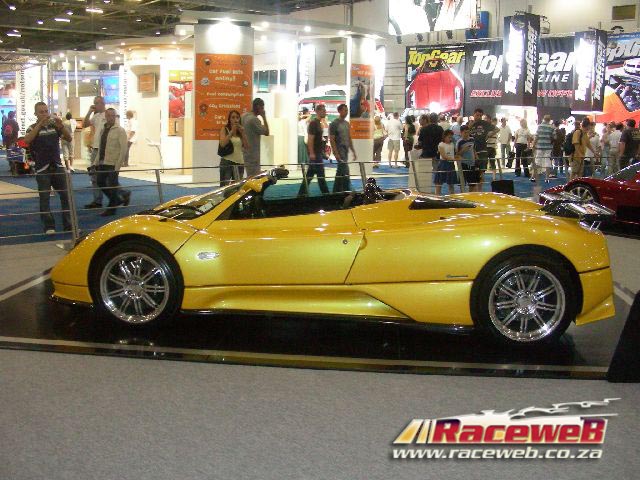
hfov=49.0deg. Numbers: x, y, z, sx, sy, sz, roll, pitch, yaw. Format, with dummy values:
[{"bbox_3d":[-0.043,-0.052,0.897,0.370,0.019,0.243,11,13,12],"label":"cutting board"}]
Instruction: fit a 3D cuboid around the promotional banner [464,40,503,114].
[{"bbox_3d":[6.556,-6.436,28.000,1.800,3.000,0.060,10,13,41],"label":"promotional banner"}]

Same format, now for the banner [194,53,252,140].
[{"bbox_3d":[-2.077,-3.104,15.200,1.230,1.900,0.050,0,10,-7],"label":"banner"}]

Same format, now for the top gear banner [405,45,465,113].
[{"bbox_3d":[4.423,-6.123,27.142,2.791,2.684,0.100,10,13,43],"label":"top gear banner"}]

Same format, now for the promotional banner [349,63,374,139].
[{"bbox_3d":[1.181,-3.849,19.527,0.695,2.011,0.100,2,10,6],"label":"promotional banner"}]

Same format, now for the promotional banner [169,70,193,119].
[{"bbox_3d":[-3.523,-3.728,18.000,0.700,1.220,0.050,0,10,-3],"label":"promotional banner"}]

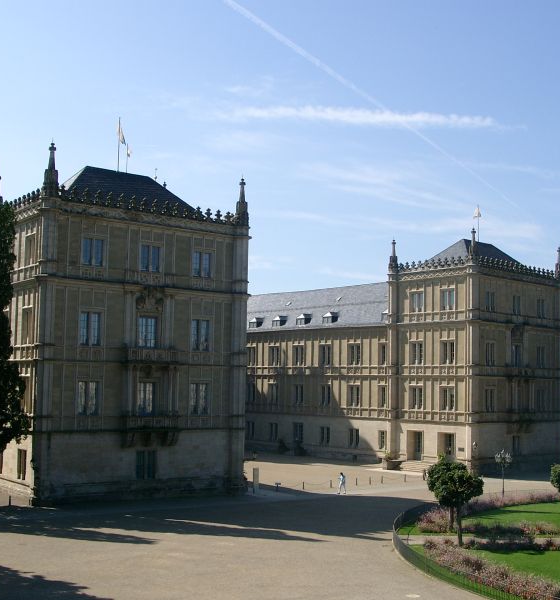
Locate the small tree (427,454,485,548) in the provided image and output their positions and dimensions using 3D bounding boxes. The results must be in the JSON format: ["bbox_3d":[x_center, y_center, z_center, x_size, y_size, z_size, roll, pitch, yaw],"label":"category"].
[{"bbox_3d":[10.366,11.880,51.722,3.357,5.151,3.357,1,-6,0],"label":"small tree"}]

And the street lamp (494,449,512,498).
[{"bbox_3d":[19.323,15.059,75.924,1.513,4.303,1.513,1,-6,0],"label":"street lamp"}]

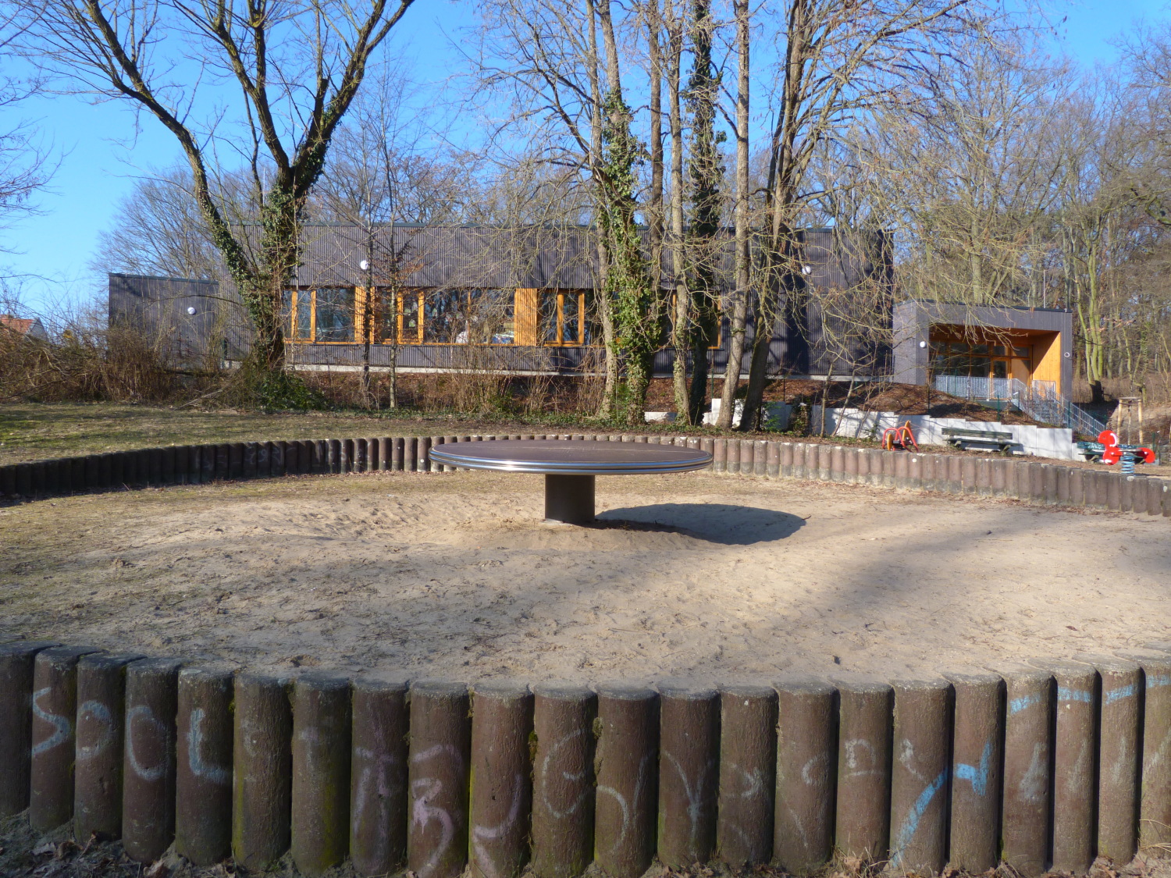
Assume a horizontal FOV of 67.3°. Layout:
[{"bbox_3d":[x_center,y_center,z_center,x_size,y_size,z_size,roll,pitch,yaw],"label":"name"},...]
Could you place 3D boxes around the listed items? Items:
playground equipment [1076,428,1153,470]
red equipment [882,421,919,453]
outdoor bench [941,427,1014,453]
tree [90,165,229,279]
[{"bbox_3d":[8.600,0.200,14.000,0.930,0.750,0.360,1,0,12],"label":"playground equipment"},{"bbox_3d":[6.600,-0.060,18.400,0.750,0.680,0.850,1,0,18],"label":"red equipment"},{"bbox_3d":[10.950,0.090,24.450,1.950,0.680,0.620,1,0,0],"label":"outdoor bench"},{"bbox_3d":[-22.000,-8.000,47.000,8.800,12.000,8.400,1,0,0],"label":"tree"}]

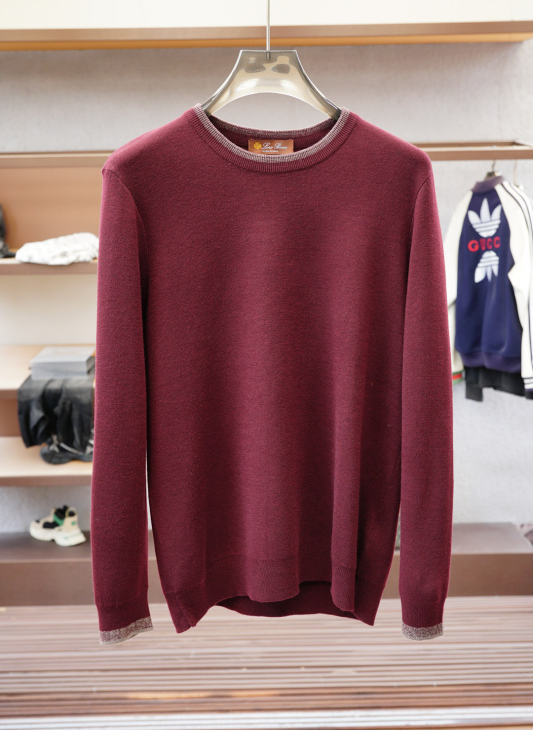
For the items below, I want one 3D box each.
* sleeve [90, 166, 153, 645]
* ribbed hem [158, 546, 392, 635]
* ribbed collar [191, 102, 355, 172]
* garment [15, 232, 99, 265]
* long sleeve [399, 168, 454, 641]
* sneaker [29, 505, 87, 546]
[{"bbox_3d":[-0.194,0.049,1.249,0.080,0.650,0.110,1,12,0],"label":"sleeve"},{"bbox_3d":[0.013,0.318,1.328,0.310,0.105,0.120,-1,15,0],"label":"ribbed hem"},{"bbox_3d":[0.006,-0.282,1.154,0.200,0.080,0.110,-1,15,0],"label":"ribbed collar"},{"bbox_3d":[-0.722,-0.402,3.223,0.290,0.090,0.200,-1,15,0],"label":"garment"},{"bbox_3d":[0.214,0.049,1.251,0.080,0.650,0.110,-3,12,0],"label":"long sleeve"},{"bbox_3d":[-0.862,0.666,3.850,0.245,0.125,0.100,5,16,21],"label":"sneaker"}]

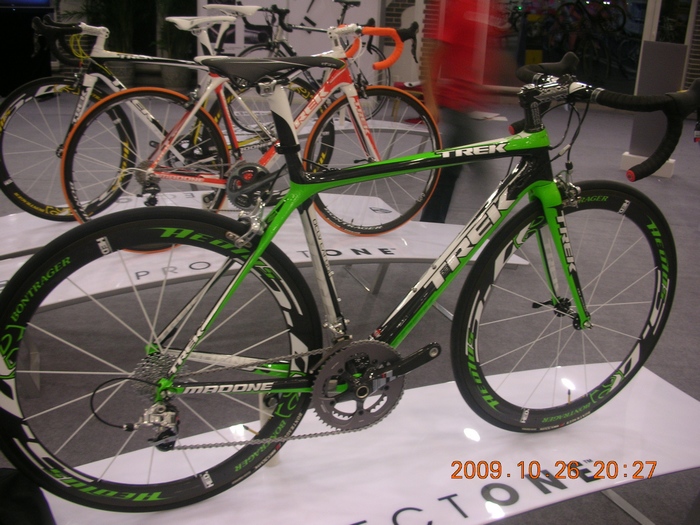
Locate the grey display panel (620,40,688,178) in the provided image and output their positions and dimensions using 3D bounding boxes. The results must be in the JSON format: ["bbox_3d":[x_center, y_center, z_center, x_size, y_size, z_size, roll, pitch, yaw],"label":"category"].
[{"bbox_3d":[2.644,-1.308,6.114,0.420,1.140,0.150,11,23,19],"label":"grey display panel"}]

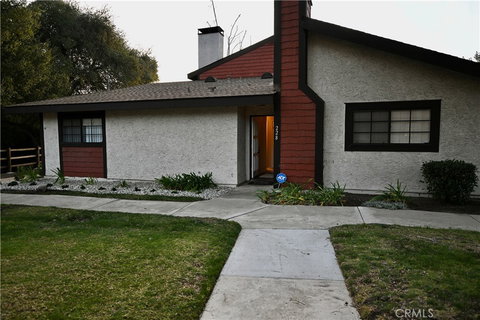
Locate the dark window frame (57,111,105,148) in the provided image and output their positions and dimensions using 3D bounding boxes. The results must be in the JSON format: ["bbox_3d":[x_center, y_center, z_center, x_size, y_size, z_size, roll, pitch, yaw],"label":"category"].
[{"bbox_3d":[-5.501,-1.088,11.228,2.144,1.205,0.100,1,4,20],"label":"dark window frame"}]

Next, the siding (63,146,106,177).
[{"bbox_3d":[-5.518,0.073,11.321,1.858,1.090,0.070,1,4,20],"label":"siding"}]

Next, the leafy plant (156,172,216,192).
[{"bbox_3d":[-1.407,0.570,9.073,1.534,0.460,0.837,1,4,20],"label":"leafy plant"}]

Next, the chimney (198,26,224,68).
[{"bbox_3d":[-1.166,-4.461,13.119,0.932,1.665,0.500,1,4,20],"label":"chimney"}]

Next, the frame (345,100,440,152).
[{"bbox_3d":[3.758,-0.819,7.984,2.137,1.235,0.100,1,4,20],"label":"frame"}]

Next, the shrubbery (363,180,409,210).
[{"bbox_3d":[3.060,0.732,6.916,0.865,0.460,0.879,1,4,20],"label":"shrubbery"}]

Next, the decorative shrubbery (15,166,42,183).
[{"bbox_3d":[-7.226,0.460,10.947,0.837,0.430,0.697,1,4,20],"label":"decorative shrubbery"}]

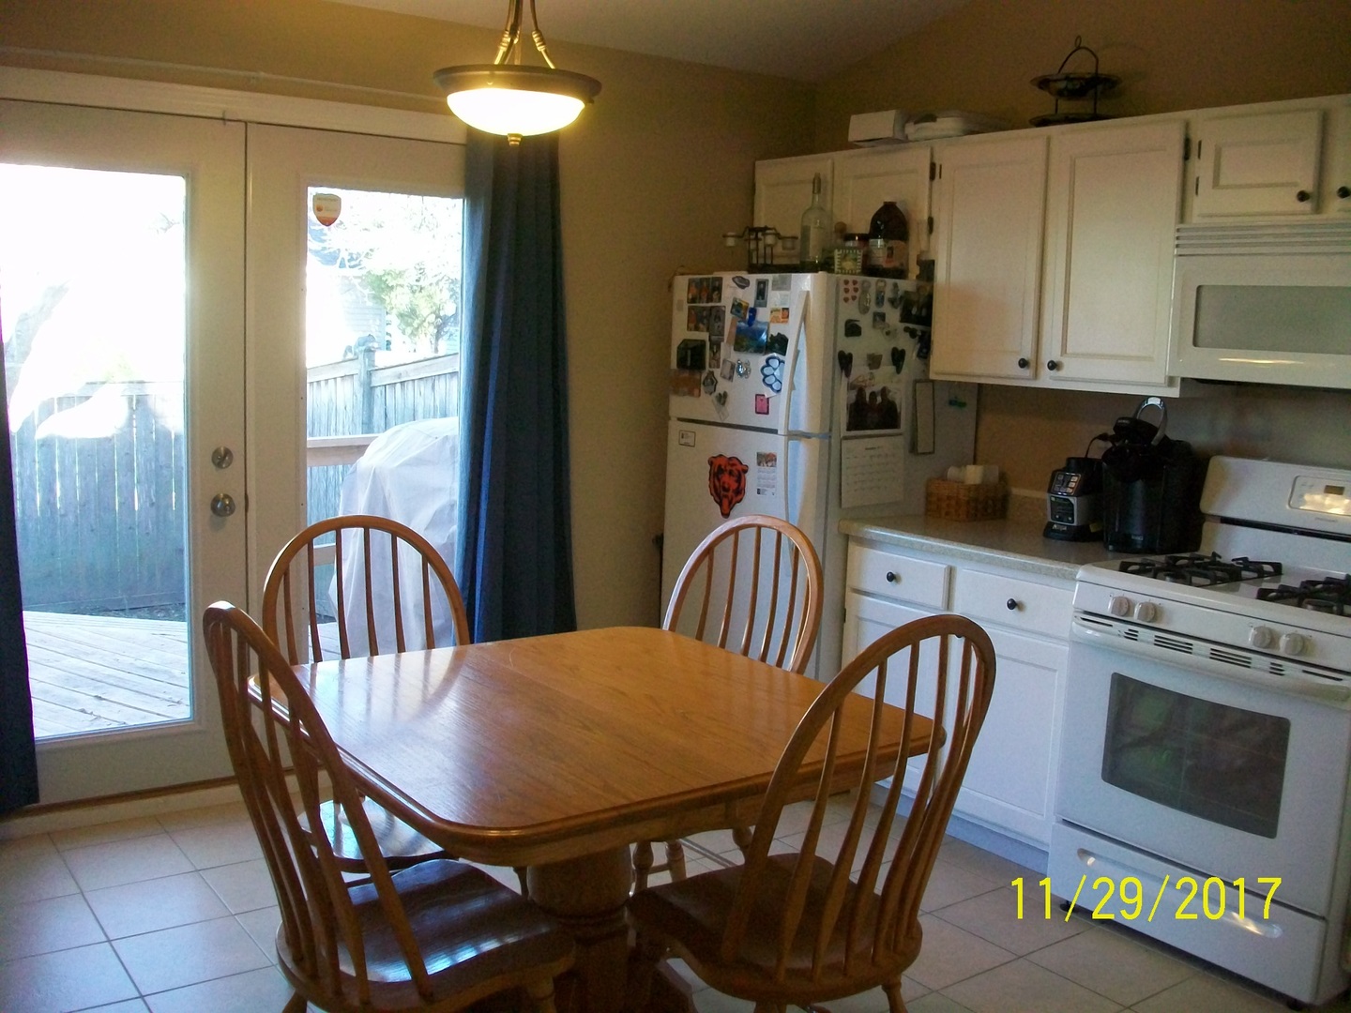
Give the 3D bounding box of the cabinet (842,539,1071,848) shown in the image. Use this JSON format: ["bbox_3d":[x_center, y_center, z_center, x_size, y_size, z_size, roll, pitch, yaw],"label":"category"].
[{"bbox_3d":[1.027,0.531,3.829,0.620,0.830,0.915,-3,9,-37],"label":"cabinet"}]

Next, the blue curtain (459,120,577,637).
[{"bbox_3d":[-0.541,-0.265,4.322,0.490,2.120,0.120,-4,9,-37],"label":"blue curtain"}]

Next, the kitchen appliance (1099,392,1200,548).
[{"bbox_3d":[1.346,-0.091,3.518,0.230,0.420,0.190,-5,10,-42],"label":"kitchen appliance"}]

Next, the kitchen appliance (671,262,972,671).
[{"bbox_3d":[0.478,0.061,4.381,0.780,1.685,0.735,-3,9,-37],"label":"kitchen appliance"}]

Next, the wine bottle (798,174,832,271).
[{"bbox_3d":[0.459,-0.916,4.074,0.100,0.347,0.100,2,7,0],"label":"wine bottle"}]

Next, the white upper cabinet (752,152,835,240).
[{"bbox_3d":[0.533,-1.081,4.624,0.315,0.380,0.450,-3,9,-37],"label":"white upper cabinet"}]

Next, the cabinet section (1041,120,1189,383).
[{"bbox_3d":[1.337,-0.708,3.594,0.300,0.730,0.420,-4,10,-37],"label":"cabinet section"}]

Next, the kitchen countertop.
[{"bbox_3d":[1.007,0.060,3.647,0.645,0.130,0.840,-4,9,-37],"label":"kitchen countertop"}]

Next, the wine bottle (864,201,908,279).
[{"bbox_3d":[0.665,-0.826,3.886,0.128,0.250,0.128,2,8,0],"label":"wine bottle"}]

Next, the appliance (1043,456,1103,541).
[{"bbox_3d":[1.210,-0.026,3.673,0.185,0.240,0.155,-4,10,-40],"label":"appliance"}]

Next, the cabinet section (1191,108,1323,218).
[{"bbox_3d":[1.580,-0.868,3.247,0.300,0.262,0.345,-4,10,-37],"label":"cabinet section"}]

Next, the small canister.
[{"bbox_3d":[0.544,-0.781,3.901,0.105,0.144,0.105,-4,9,-37],"label":"small canister"}]

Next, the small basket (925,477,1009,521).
[{"bbox_3d":[0.980,-0.024,4.181,0.220,0.120,0.165,-3,9,-37],"label":"small basket"}]

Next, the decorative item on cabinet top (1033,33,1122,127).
[{"bbox_3d":[1.191,-1.254,3.723,0.270,0.310,0.270,-3,9,-37],"label":"decorative item on cabinet top"}]

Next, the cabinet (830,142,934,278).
[{"bbox_3d":[0.778,-0.972,4.141,0.320,0.385,0.440,-4,9,-37],"label":"cabinet"}]

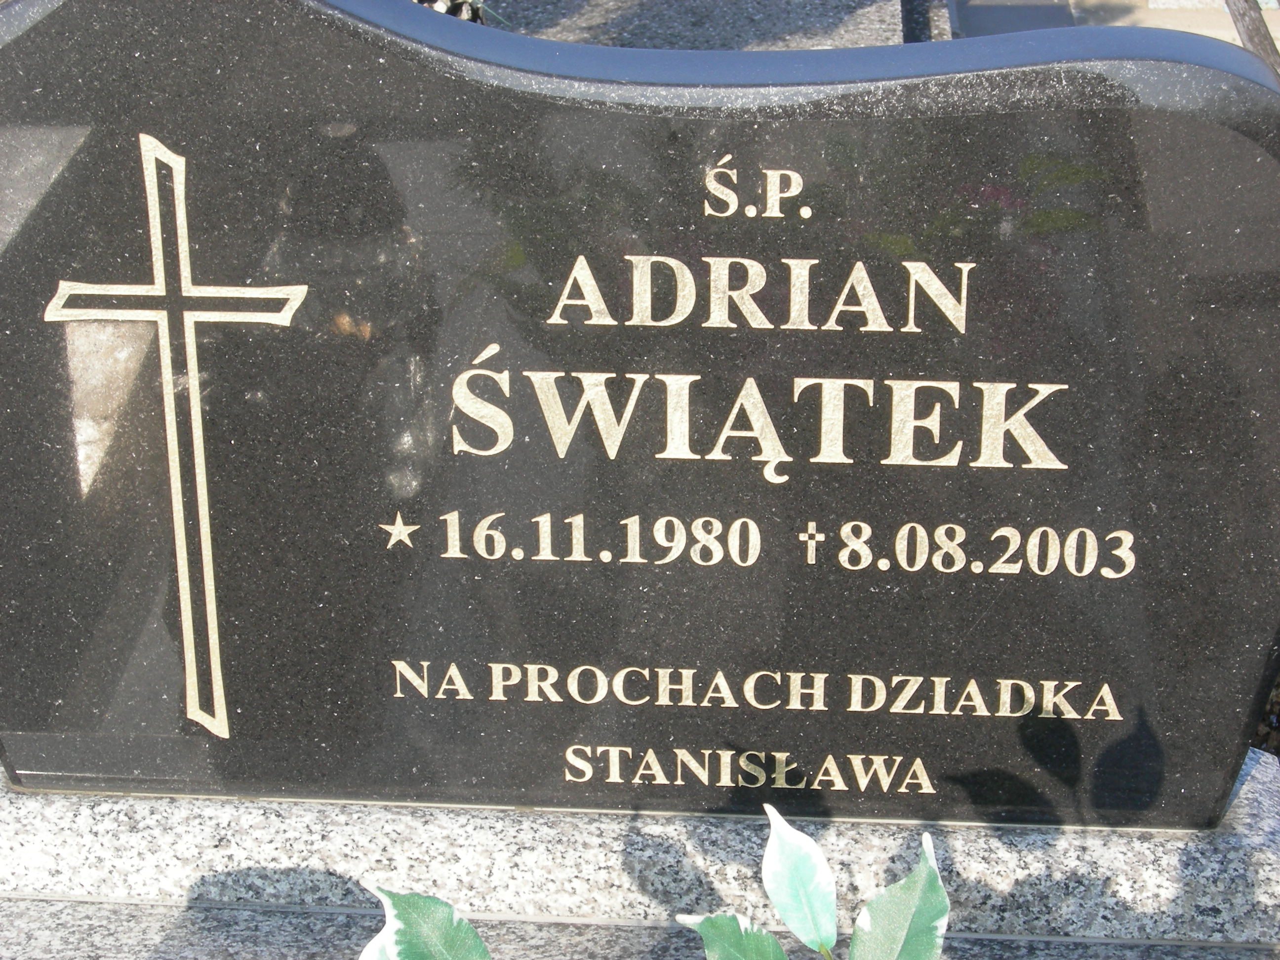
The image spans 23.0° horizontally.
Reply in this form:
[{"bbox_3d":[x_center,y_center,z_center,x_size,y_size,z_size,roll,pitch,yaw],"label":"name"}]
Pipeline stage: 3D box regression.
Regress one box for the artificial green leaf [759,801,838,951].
[{"bbox_3d":[0.070,0.175,1.385,0.032,0.070,0.014,-21,1,10],"label":"artificial green leaf"}]

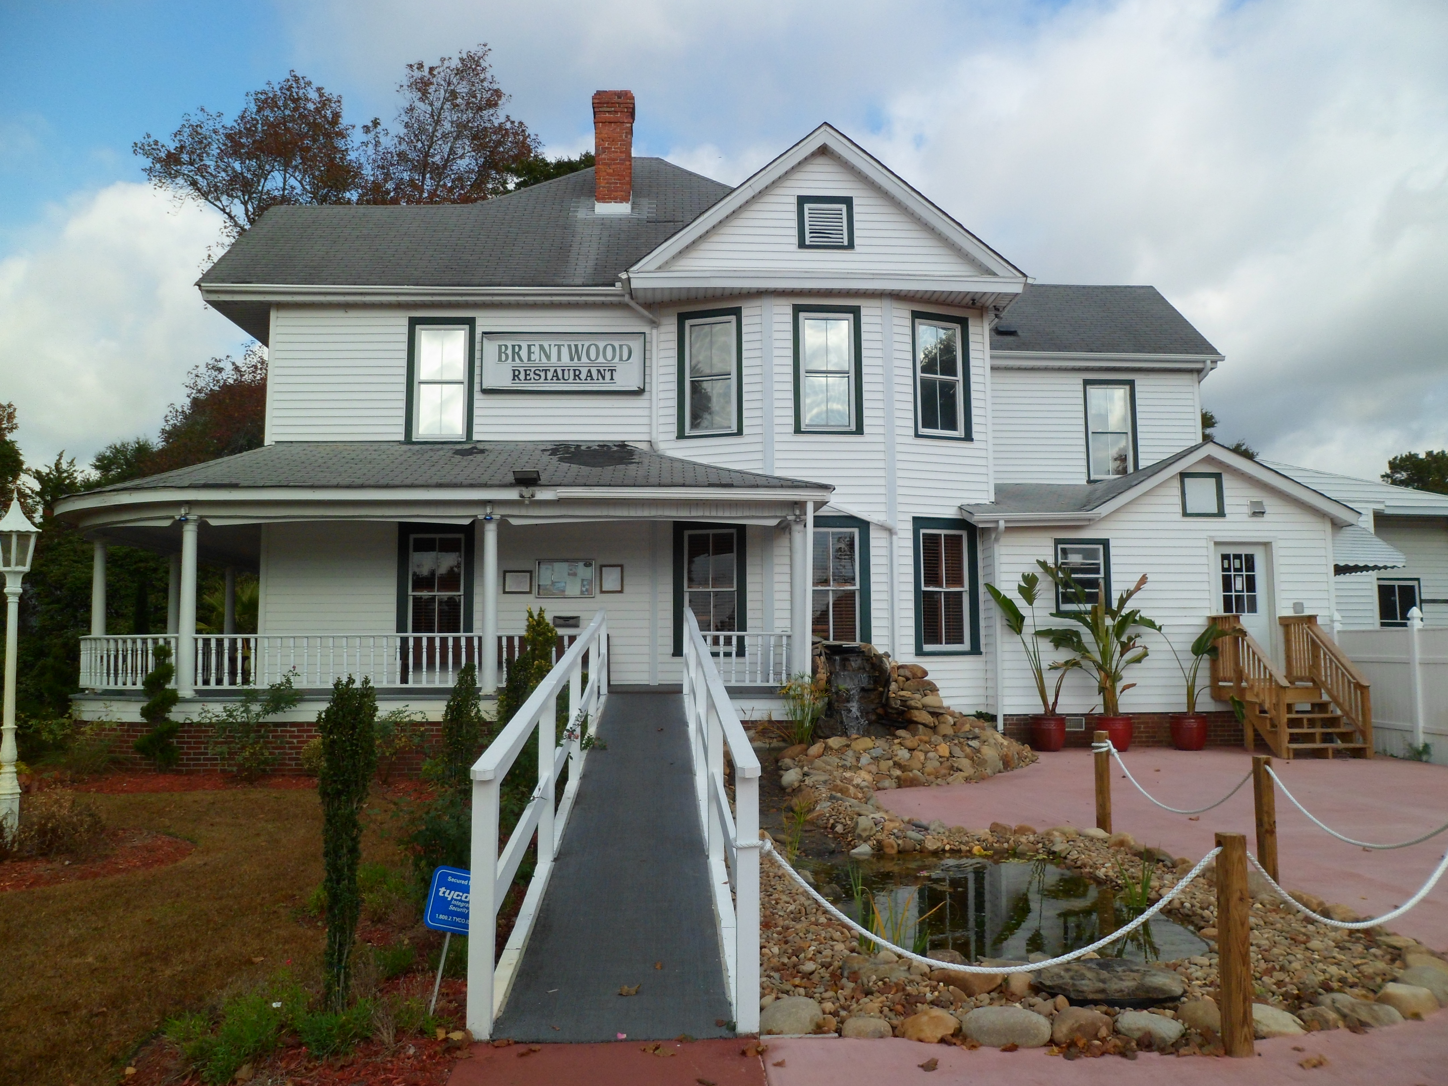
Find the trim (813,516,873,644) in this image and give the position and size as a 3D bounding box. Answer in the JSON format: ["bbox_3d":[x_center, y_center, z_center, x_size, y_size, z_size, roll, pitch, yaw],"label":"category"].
[{"bbox_3d":[1.534,0.597,15.605,1.150,2.000,0.100,0,-6,-4],"label":"trim"}]

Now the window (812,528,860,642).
[{"bbox_3d":[1.540,0.653,15.619,0.810,1.750,0.100,0,-6,-4],"label":"window"}]

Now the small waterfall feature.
[{"bbox_3d":[1.635,1.864,13.732,0.950,1.190,0.750,-1,-6,5],"label":"small waterfall feature"}]

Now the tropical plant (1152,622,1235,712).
[{"bbox_3d":[6.228,1.639,14.411,1.164,1.192,0.850,0,-5,0],"label":"tropical plant"}]

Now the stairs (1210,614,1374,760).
[{"bbox_3d":[7.270,1.831,14.086,1.150,1.740,1.550,0,-5,-4],"label":"stairs"}]

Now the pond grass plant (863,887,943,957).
[{"bbox_3d":[0.934,1.941,5.596,0.407,0.352,0.320,0,-5,0],"label":"pond grass plant"}]

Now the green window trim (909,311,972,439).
[{"bbox_3d":[2.984,-2.271,14.846,0.938,1.727,0.110,2,-5,-23],"label":"green window trim"}]

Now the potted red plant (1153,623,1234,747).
[{"bbox_3d":[6.631,1.998,15.371,1.215,1.801,0.950,0,-6,-4],"label":"potted red plant"}]

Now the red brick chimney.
[{"bbox_3d":[-1.963,-6.774,19.283,0.730,2.225,0.730,0,-6,-2],"label":"red brick chimney"}]

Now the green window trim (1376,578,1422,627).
[{"bbox_3d":[13.111,1.176,21.131,0.950,0.960,0.100,0,-6,-6],"label":"green window trim"}]

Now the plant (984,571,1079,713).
[{"bbox_3d":[4.304,1.390,15.185,1.330,1.970,1.000,0,-6,-5],"label":"plant"}]

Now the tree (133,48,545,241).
[{"bbox_3d":[-10.249,-4.562,28.655,11.197,18.083,9.500,0,-6,-4],"label":"tree"}]

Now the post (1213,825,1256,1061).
[{"bbox_3d":[1.935,1.516,4.125,0.091,0.823,0.091,-1,-5,2],"label":"post"}]

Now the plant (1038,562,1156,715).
[{"bbox_3d":[5.172,1.340,15.159,1.650,2.150,1.250,0,-6,-5],"label":"plant"}]

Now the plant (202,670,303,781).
[{"bbox_3d":[-5.383,2.084,12.425,1.163,1.254,0.950,0,-5,0],"label":"plant"}]

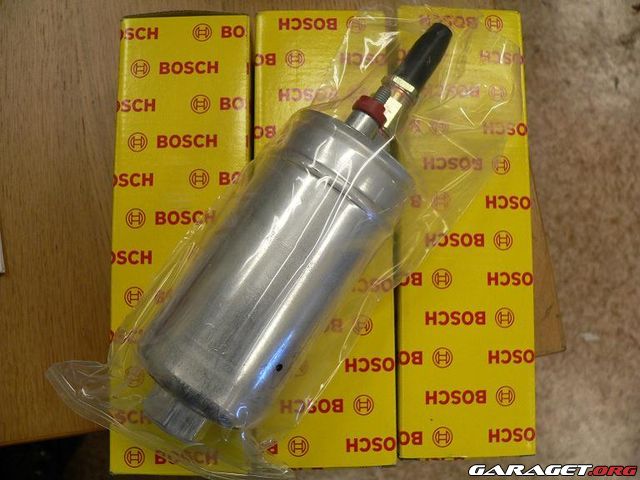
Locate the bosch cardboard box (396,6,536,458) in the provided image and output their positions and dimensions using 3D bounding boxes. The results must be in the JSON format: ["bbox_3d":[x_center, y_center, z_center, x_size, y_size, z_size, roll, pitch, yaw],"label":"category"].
[{"bbox_3d":[0.069,-0.004,0.359,0.065,0.065,0.222,1,83,-2],"label":"bosch cardboard box"}]

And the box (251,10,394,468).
[{"bbox_3d":[0.001,-0.001,0.356,0.065,0.065,0.222,-1,83,-2],"label":"box"}]

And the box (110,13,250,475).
[{"bbox_3d":[-0.067,0.002,0.353,0.065,0.065,0.222,-1,83,-2],"label":"box"}]

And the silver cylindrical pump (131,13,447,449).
[{"bbox_3d":[-0.005,-0.011,0.294,0.061,0.061,0.216,34,83,2],"label":"silver cylindrical pump"}]

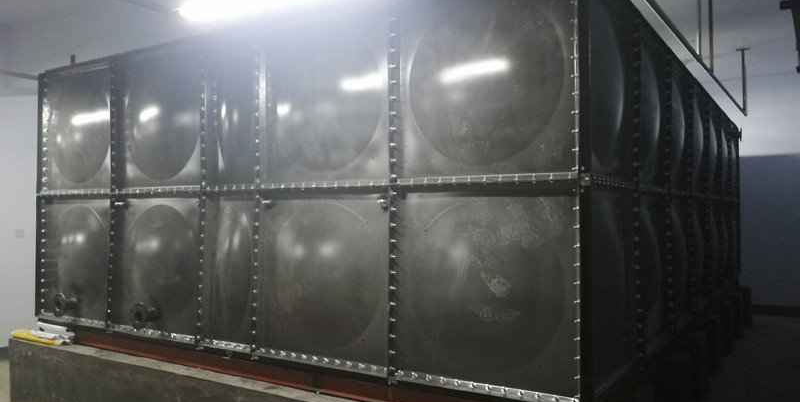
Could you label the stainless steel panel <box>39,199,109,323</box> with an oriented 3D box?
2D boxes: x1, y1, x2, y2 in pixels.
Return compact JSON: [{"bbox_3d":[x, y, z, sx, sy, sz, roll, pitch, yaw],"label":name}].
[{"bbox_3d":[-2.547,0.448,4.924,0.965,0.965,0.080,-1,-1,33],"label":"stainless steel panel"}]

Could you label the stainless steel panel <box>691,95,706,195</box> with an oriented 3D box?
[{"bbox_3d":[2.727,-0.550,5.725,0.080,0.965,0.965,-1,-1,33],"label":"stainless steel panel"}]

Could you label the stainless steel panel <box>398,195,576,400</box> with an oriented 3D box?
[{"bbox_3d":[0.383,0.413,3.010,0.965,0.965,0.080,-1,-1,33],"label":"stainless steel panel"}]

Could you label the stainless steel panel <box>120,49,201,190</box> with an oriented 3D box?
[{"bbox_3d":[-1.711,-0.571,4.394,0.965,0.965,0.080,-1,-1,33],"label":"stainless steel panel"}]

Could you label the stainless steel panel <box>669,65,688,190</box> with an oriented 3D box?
[{"bbox_3d":[2.172,-0.576,4.875,0.080,0.990,0.990,-1,-1,33],"label":"stainless steel panel"}]

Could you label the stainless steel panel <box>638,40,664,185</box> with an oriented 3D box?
[{"bbox_3d":[1.629,-0.586,4.035,0.080,0.990,0.990,-1,-1,33],"label":"stainless steel panel"}]

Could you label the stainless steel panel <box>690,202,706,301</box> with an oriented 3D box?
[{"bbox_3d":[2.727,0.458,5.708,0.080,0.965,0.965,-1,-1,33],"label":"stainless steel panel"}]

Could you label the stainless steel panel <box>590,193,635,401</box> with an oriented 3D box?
[{"bbox_3d":[1.086,0.404,3.184,0.080,0.990,0.990,-1,-1,33],"label":"stainless steel panel"}]

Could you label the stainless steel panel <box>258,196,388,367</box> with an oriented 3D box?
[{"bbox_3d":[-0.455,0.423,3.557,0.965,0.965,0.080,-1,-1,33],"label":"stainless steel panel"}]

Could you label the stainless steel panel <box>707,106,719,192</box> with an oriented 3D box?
[{"bbox_3d":[3.260,-0.556,6.553,0.080,0.990,0.990,-1,-1,33],"label":"stainless steel panel"}]

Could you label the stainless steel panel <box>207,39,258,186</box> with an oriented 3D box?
[{"bbox_3d":[-1.071,-0.583,3.959,0.490,0.990,0.080,-1,-1,33],"label":"stainless steel panel"}]

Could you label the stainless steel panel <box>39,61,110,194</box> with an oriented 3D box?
[{"bbox_3d":[-2.530,-0.569,4.904,0.990,0.990,0.080,-1,-1,33],"label":"stainless steel panel"}]

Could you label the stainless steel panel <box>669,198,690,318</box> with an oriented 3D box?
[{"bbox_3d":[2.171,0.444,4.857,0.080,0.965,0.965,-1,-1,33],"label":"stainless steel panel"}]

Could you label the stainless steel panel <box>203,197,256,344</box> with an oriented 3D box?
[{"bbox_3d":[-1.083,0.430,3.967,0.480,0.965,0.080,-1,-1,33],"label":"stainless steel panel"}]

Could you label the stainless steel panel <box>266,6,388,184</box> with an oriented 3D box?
[{"bbox_3d":[-0.446,-0.589,3.554,0.990,0.990,0.080,-1,-1,33],"label":"stainless steel panel"}]

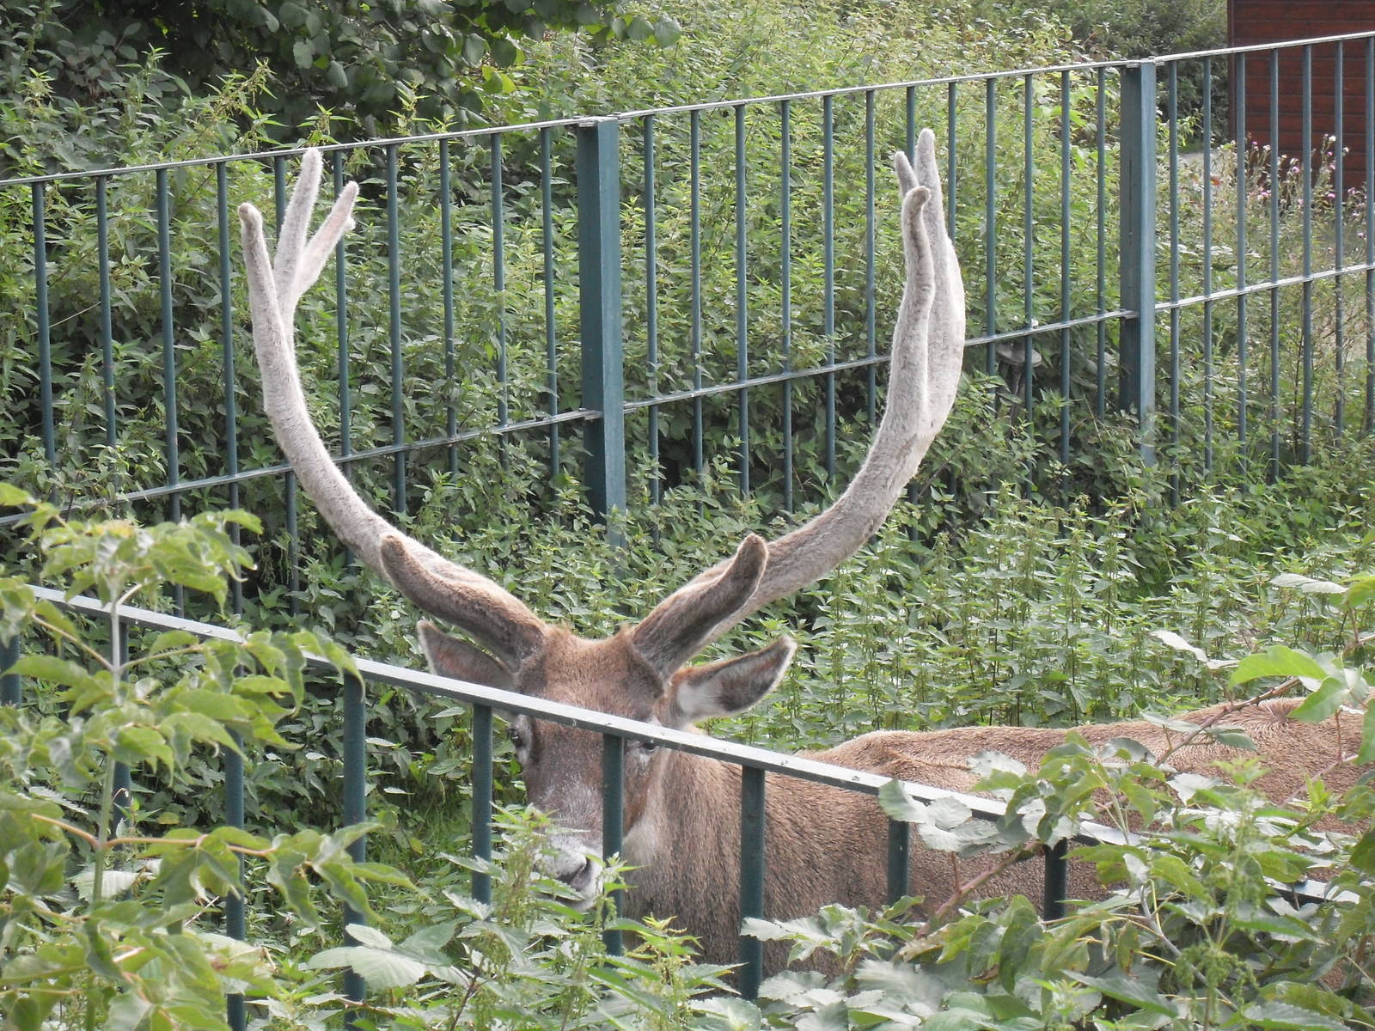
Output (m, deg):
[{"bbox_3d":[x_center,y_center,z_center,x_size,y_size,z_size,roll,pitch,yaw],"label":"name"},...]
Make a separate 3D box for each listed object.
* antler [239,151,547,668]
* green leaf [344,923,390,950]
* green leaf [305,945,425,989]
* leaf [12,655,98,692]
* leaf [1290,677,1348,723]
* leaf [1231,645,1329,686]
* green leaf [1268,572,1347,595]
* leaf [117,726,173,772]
[{"bbox_3d":[-0.388,-0.140,5.800,0.410,0.680,0.380,2,10,7],"label":"antler"},{"bbox_3d":[-0.257,0.339,3.550,0.038,0.016,0.035,0,10,0],"label":"green leaf"},{"bbox_3d":[-0.258,0.363,3.550,0.096,0.026,0.060,0,10,0],"label":"green leaf"},{"bbox_3d":[-0.509,0.127,3.550,0.069,0.026,0.045,0,10,0],"label":"leaf"},{"bbox_3d":[0.458,0.134,3.200,0.043,0.029,0.040,0,10,0],"label":"leaf"},{"bbox_3d":[0.430,0.109,3.200,0.071,0.025,0.045,0,10,0],"label":"leaf"},{"bbox_3d":[0.450,0.050,3.200,0.056,0.014,0.040,0,10,0],"label":"green leaf"},{"bbox_3d":[-0.437,0.188,3.550,0.048,0.032,0.040,0,10,0],"label":"leaf"}]

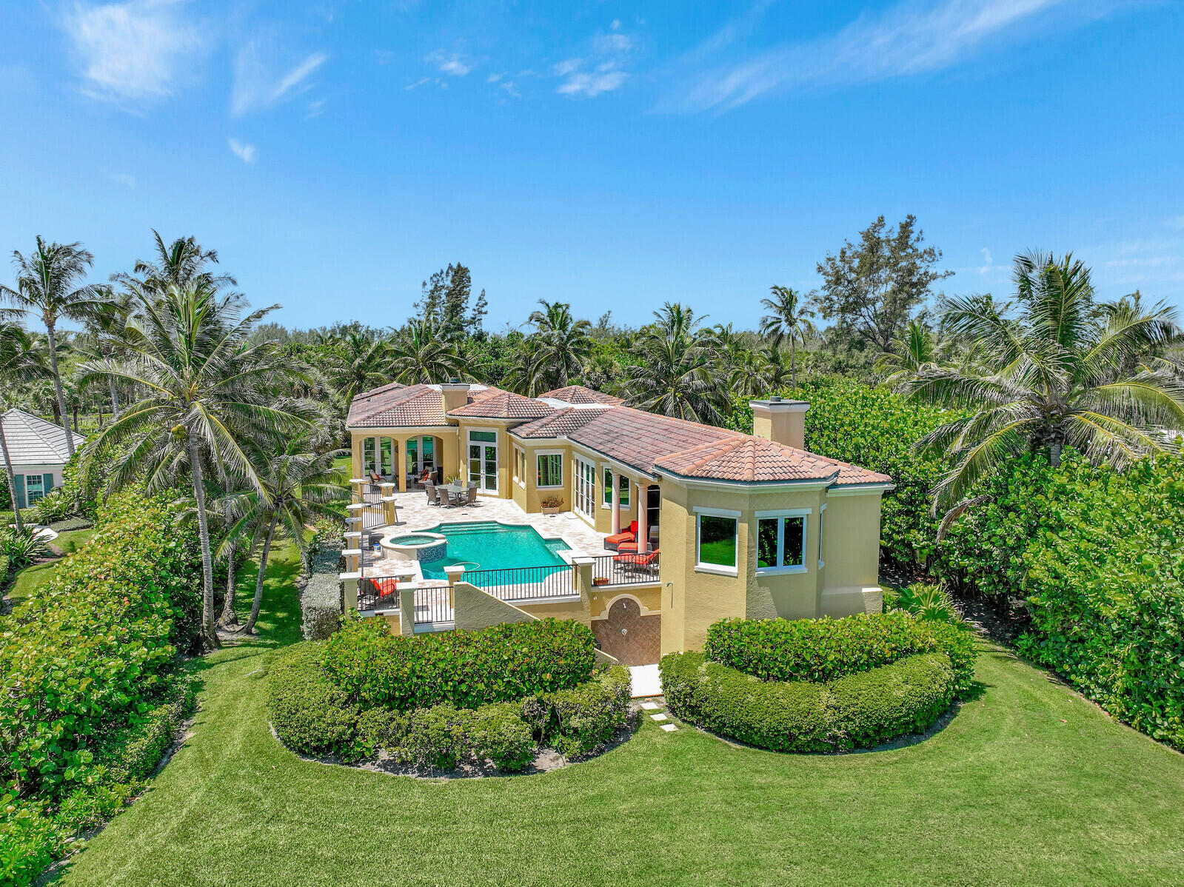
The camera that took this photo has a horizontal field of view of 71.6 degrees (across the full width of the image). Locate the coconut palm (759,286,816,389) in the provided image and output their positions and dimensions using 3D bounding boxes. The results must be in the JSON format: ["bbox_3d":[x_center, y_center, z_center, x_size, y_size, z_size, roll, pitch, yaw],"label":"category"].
[{"bbox_3d":[17.988,-6.803,76.727,5.500,15.730,5.500,0,7,0],"label":"coconut palm"}]

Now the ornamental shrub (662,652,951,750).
[{"bbox_3d":[6.148,6.841,22.083,8.300,1.070,4.200,0,7,0],"label":"ornamental shrub"}]

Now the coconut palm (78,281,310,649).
[{"bbox_3d":[-12.560,0.793,26.496,7.500,11.850,7.500,0,7,0],"label":"coconut palm"}]

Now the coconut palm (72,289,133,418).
[{"bbox_3d":[-43.021,-6.746,73.728,6.600,13.410,6.600,0,7,0],"label":"coconut palm"}]

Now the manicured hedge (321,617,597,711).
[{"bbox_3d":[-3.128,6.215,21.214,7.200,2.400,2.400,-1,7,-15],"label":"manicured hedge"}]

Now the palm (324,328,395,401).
[{"bbox_3d":[-19.374,-4.519,68.964,6.800,10.150,6.800,0,7,0],"label":"palm"}]

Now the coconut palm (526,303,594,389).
[{"bbox_3d":[-2.881,-5.944,70.804,6.800,12.530,6.800,0,7,0],"label":"coconut palm"}]

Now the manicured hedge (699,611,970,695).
[{"bbox_3d":[7.050,6.028,23.914,7.200,1.500,3.000,-1,7,-8],"label":"manicured hedge"}]

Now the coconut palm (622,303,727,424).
[{"bbox_3d":[4.645,-1.782,47.108,6.500,12.420,6.500,0,7,0],"label":"coconut palm"}]

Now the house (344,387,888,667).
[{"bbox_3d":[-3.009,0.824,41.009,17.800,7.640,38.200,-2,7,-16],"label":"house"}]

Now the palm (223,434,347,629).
[{"bbox_3d":[-10.344,3.102,28.030,4.350,6.940,4.350,0,7,0],"label":"palm"}]

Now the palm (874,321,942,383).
[{"bbox_3d":[24.619,-3.934,62.990,6.600,11.040,6.600,0,7,0],"label":"palm"}]

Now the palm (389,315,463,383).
[{"bbox_3d":[-13.677,-4.910,67.908,7.000,11.180,7.000,0,7,0],"label":"palm"}]

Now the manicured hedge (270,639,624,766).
[{"bbox_3d":[-4.102,6.809,21.425,9.900,1.150,4.700,2,7,11],"label":"manicured hedge"}]

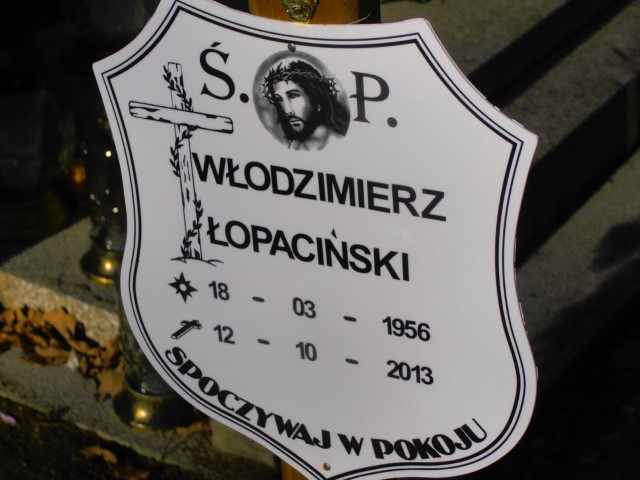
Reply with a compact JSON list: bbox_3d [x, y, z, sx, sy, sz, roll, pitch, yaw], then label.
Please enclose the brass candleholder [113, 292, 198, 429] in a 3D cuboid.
[{"bbox_3d":[-0.190,0.091,2.345,0.110,0.245,0.110,-2,27,0],"label":"brass candleholder"}]

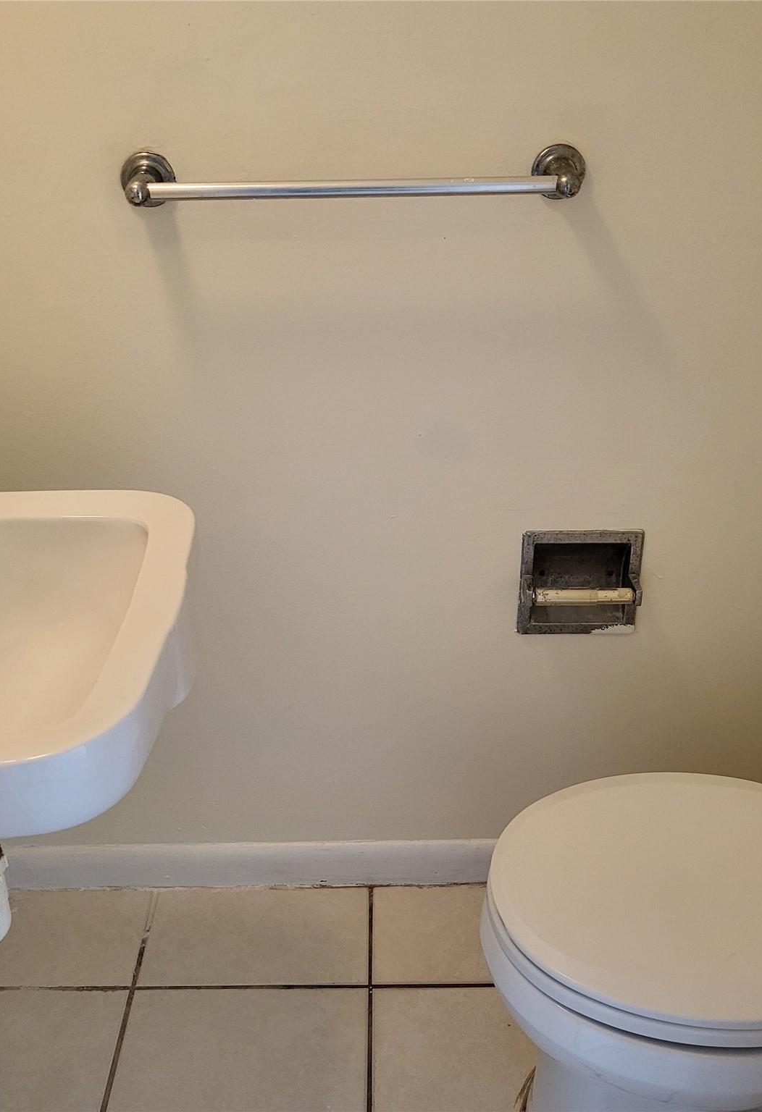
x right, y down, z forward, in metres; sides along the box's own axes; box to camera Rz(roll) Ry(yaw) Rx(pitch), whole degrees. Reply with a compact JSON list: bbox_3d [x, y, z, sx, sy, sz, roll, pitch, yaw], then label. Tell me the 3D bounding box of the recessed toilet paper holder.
[{"bbox_3d":[0.267,0.032,1.507,0.161,0.158,0.064,-1,29,0],"label":"recessed toilet paper holder"}]

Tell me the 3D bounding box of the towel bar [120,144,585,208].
[{"bbox_3d":[-0.031,-0.405,1.207,0.515,0.059,0.074,-1,29,0],"label":"towel bar"}]

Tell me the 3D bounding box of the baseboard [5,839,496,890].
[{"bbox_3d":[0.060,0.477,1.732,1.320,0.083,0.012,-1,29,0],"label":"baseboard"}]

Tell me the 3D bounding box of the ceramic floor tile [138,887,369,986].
[{"bbox_3d":[-0.184,0.570,1.669,0.337,0.009,0.187,-1,29,0],"label":"ceramic floor tile"}]

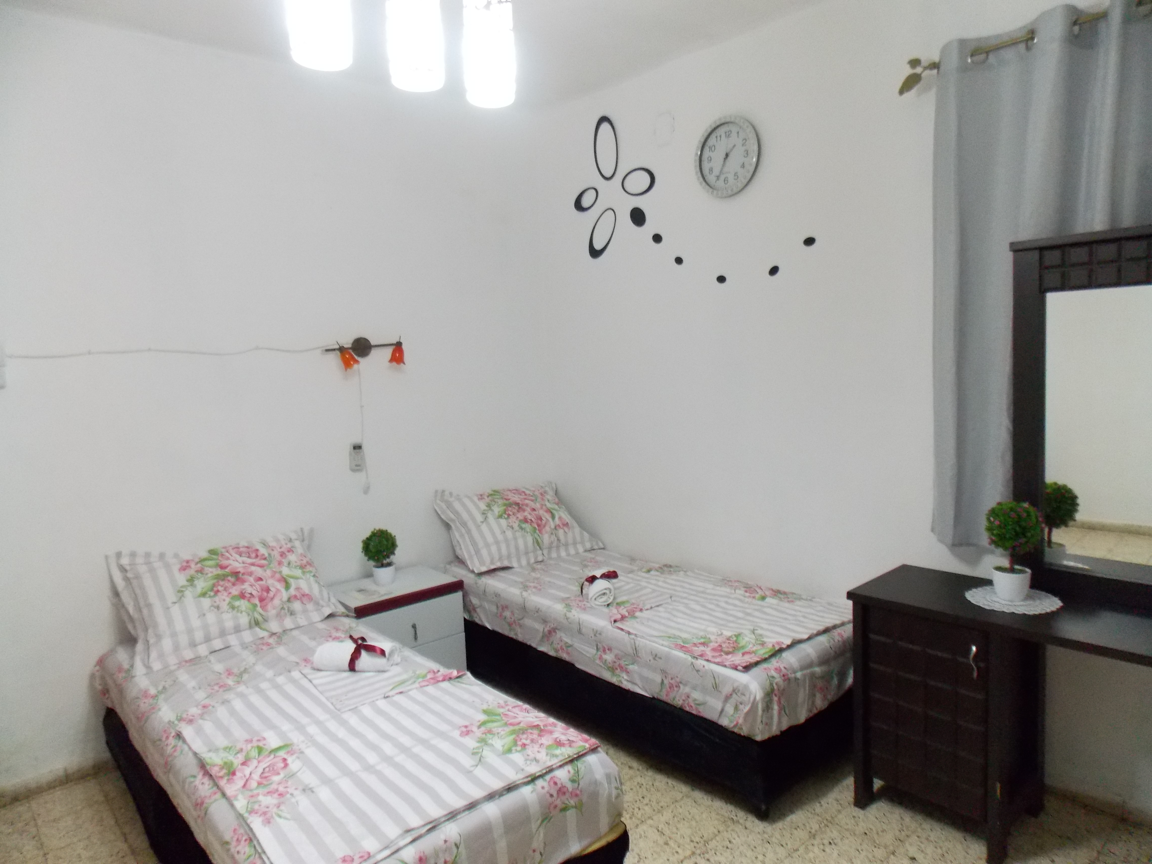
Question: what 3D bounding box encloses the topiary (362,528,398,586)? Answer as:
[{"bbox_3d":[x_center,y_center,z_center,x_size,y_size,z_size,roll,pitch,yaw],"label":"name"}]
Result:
[{"bbox_3d":[-0.865,0.544,3.386,0.160,0.255,0.160,-8,8,-40],"label":"topiary"}]

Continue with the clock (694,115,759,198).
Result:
[{"bbox_3d":[0.613,-1.118,3.101,0.045,0.315,0.315,-8,8,-40],"label":"clock"}]

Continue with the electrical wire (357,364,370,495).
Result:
[{"bbox_3d":[-0.957,-0.011,3.448,0.035,0.600,0.020,-8,8,-40],"label":"electrical wire"}]

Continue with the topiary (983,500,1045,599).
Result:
[{"bbox_3d":[1.267,0.335,2.219,0.172,0.287,0.172,-8,8,-40],"label":"topiary"}]

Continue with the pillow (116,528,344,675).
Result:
[{"bbox_3d":[-1.293,0.608,2.911,0.710,0.450,0.160,-8,-33,-40],"label":"pillow"}]

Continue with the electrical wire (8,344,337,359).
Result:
[{"bbox_3d":[-1.482,-0.311,2.986,1.180,0.036,0.010,-8,8,-40],"label":"electrical wire"}]

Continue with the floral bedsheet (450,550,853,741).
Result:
[{"bbox_3d":[0.239,0.752,3.264,0.825,0.230,1.885,-8,8,-40],"label":"floral bedsheet"}]

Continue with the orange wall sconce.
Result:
[{"bbox_3d":[-0.931,-0.352,3.385,0.375,0.140,0.125,-8,8,-40],"label":"orange wall sconce"}]

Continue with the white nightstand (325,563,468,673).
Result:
[{"bbox_3d":[-0.799,0.909,3.393,0.495,0.482,0.390,-8,8,-40],"label":"white nightstand"}]

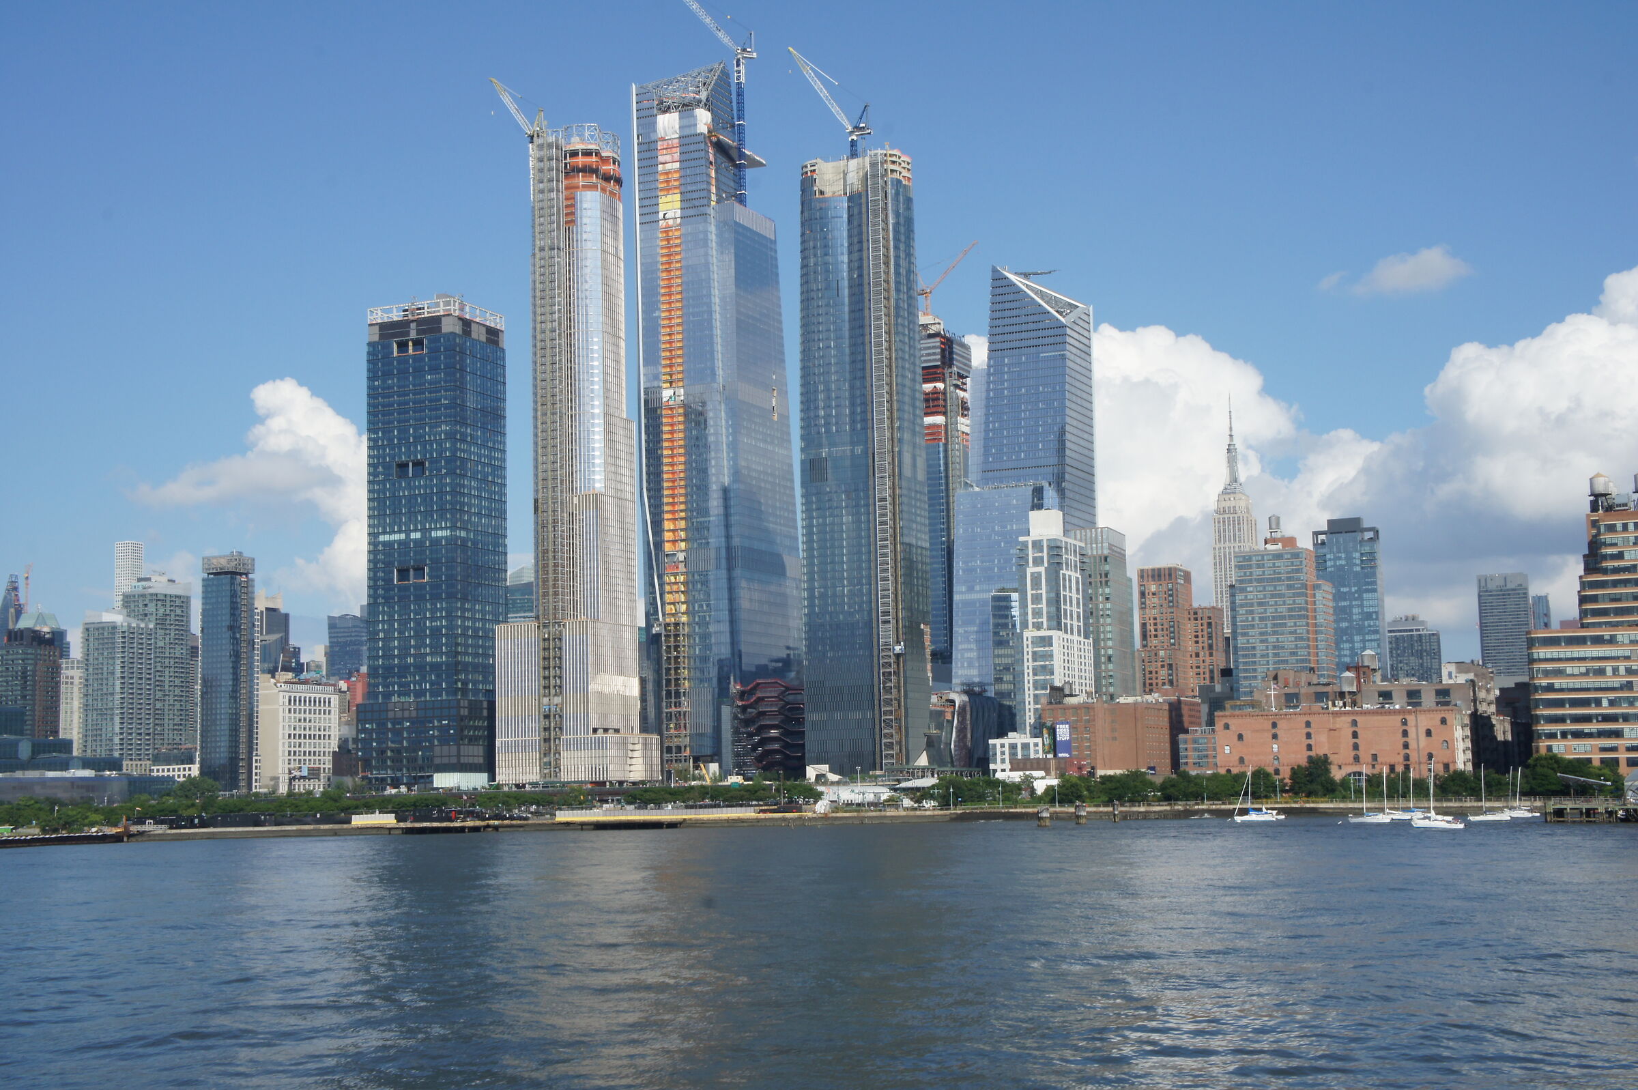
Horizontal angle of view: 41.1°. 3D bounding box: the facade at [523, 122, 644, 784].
[{"bbox_3d":[-107.690,-39.210,1003.130,40.000,300.000,41.000,-4,-7,24],"label":"facade"}]

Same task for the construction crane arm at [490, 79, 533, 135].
[{"bbox_3d":[-144.910,-206.410,1026.600,30.270,34.700,3.000,-7,-9,41],"label":"construction crane arm"}]

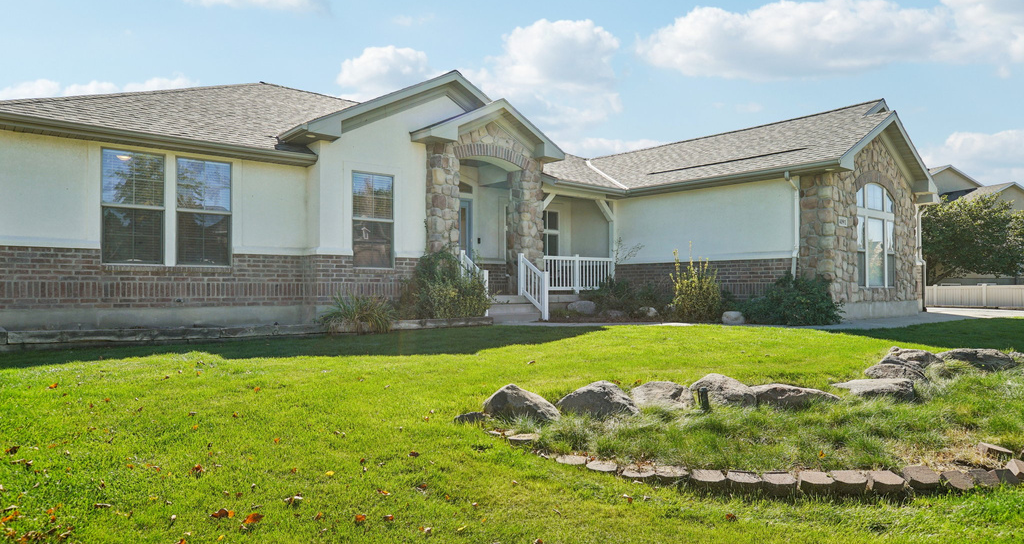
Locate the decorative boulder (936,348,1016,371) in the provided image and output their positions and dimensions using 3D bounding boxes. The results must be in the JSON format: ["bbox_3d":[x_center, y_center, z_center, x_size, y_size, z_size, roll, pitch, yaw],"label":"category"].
[{"bbox_3d":[6.244,1.190,8.800,0.950,0.310,0.620,0,-1,6],"label":"decorative boulder"}]

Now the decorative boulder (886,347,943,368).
[{"bbox_3d":[5.380,1.156,8.750,0.680,0.300,0.550,0,-1,17],"label":"decorative boulder"}]

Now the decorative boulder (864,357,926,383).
[{"bbox_3d":[4.804,1.234,8.200,0.700,0.310,0.560,0,-1,17],"label":"decorative boulder"}]

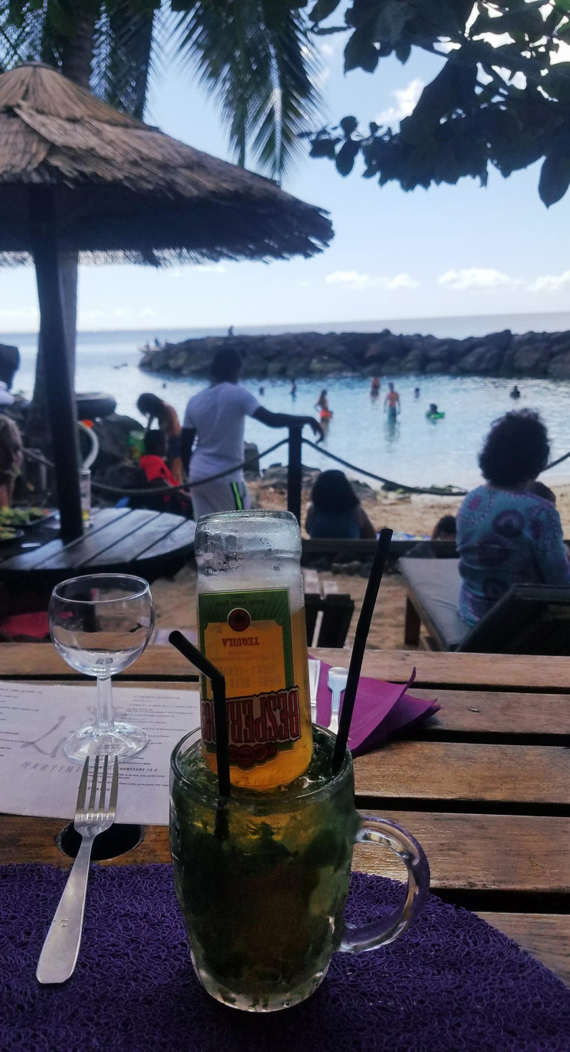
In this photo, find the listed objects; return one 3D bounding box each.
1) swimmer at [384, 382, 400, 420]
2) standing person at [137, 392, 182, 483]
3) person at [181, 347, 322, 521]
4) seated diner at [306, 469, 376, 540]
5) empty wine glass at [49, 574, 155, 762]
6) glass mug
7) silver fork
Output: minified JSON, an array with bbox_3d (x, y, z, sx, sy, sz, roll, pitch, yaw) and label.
[{"bbox_3d":[2.944,-3.092,21.714,0.500,1.720,0.320,-1,14,2],"label":"swimmer"},{"bbox_3d":[-1.089,-0.496,7.177,0.500,1.420,0.420,-7,15,-20],"label":"standing person"},{"bbox_3d":[-0.202,-0.347,5.519,0.900,1.760,0.550,5,16,25],"label":"person"},{"bbox_3d":[0.447,-0.057,6.301,0.520,0.870,0.750,0,14,6],"label":"seated diner"},{"bbox_3d":[-0.158,0.123,0.679,0.087,0.139,0.087,-1,14,0],"label":"empty wine glass"},{"bbox_3d":[0.010,0.183,0.426,0.139,0.125,0.096,3,15,14],"label":"glass mug"},{"bbox_3d":[-0.134,0.209,0.518,0.027,0.022,0.199,-2,20,-5],"label":"silver fork"}]

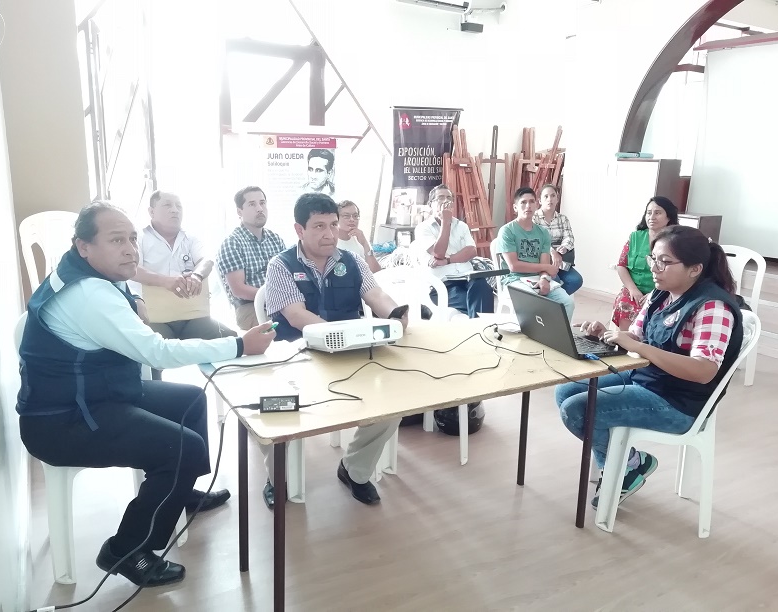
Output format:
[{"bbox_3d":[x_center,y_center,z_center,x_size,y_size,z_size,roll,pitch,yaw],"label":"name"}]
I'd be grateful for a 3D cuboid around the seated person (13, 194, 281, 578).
[{"bbox_3d":[-0.875,0.269,2.193,0.840,1.270,0.580,-4,15,-21],"label":"seated person"}]

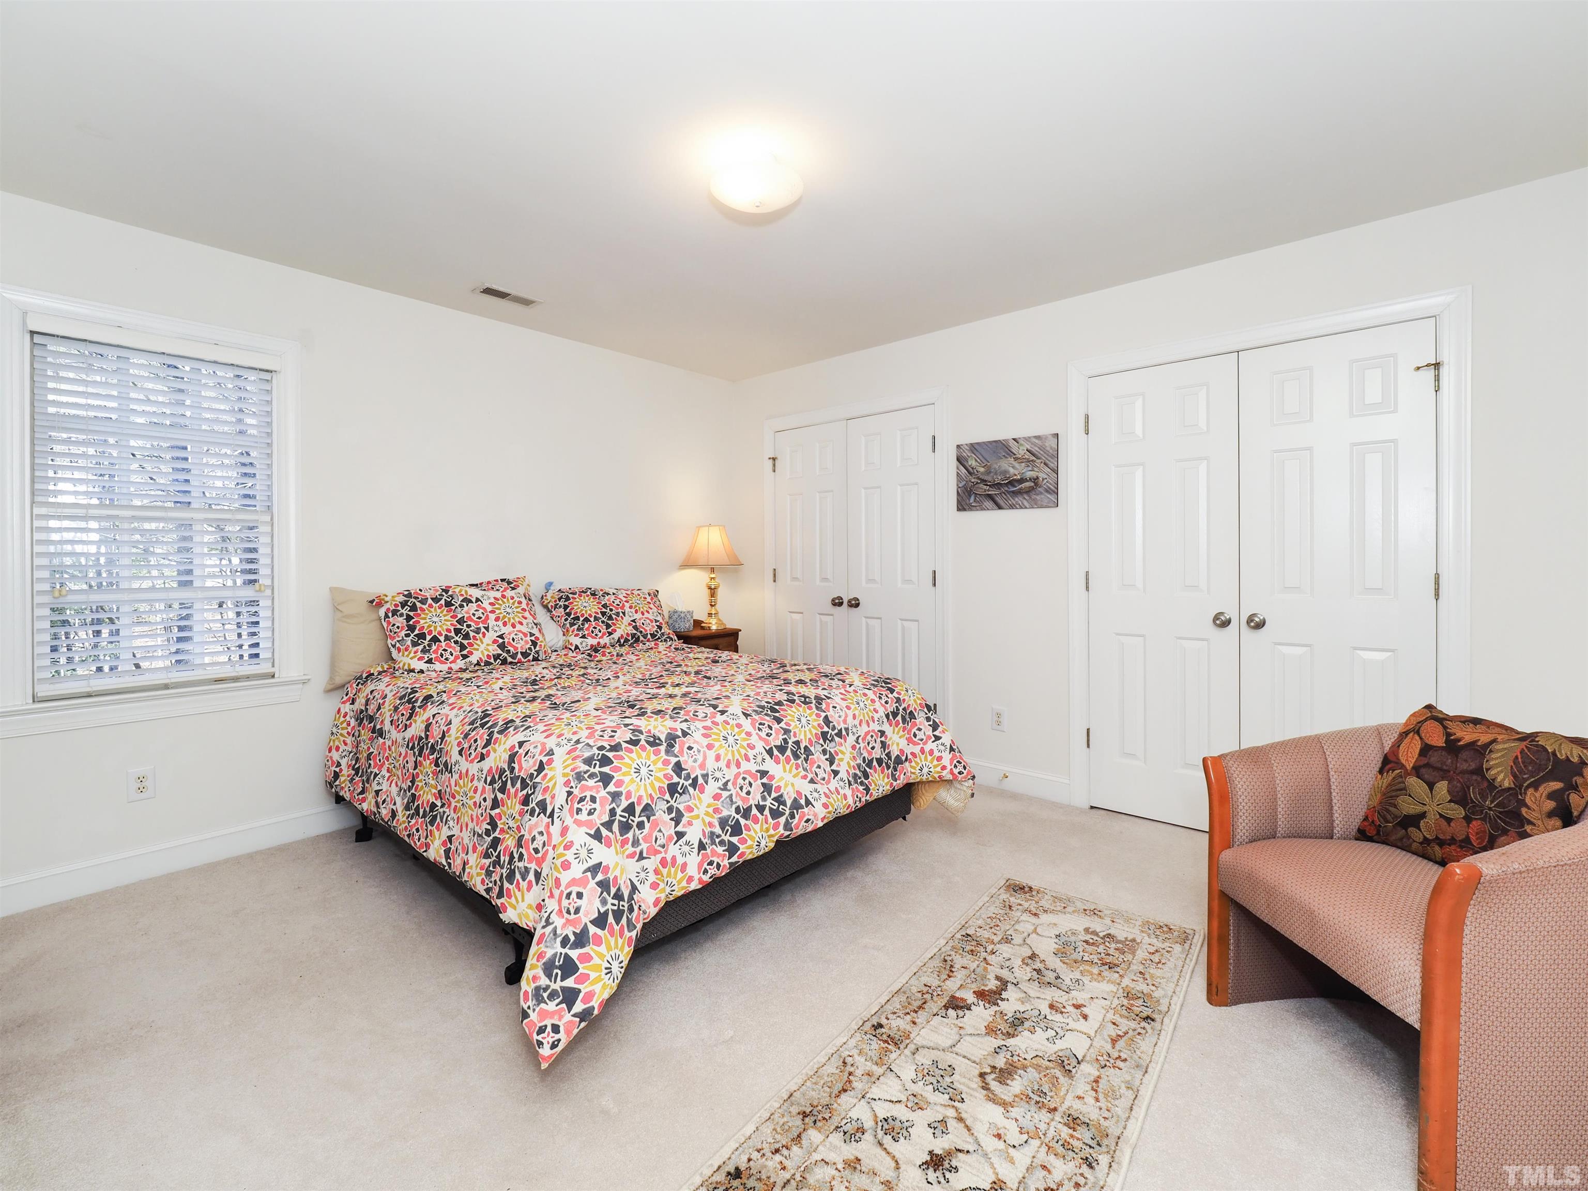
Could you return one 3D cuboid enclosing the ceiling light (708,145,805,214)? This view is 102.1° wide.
[{"bbox_3d":[-0.119,-1.329,2.086,0.316,0.133,0.316,0,1,0],"label":"ceiling light"}]

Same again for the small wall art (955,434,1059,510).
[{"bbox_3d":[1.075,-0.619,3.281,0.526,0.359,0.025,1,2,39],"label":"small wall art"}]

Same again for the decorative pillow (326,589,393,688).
[{"bbox_3d":[-1.833,0.177,2.944,0.159,0.459,0.570,-15,-9,42],"label":"decorative pillow"}]

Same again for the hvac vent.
[{"bbox_3d":[-1.381,-1.445,3.103,0.140,0.020,0.290,1,2,45],"label":"hvac vent"}]

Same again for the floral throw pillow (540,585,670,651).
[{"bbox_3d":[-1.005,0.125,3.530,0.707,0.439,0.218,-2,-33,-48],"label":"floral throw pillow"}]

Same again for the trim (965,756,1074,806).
[{"bbox_3d":[1.114,0.961,3.365,0.644,0.120,0.022,1,2,39],"label":"trim"}]

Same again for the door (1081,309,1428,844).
[{"bbox_3d":[1.897,0.011,2.736,1.198,2.075,0.045,1,2,39],"label":"door"}]

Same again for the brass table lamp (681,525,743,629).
[{"bbox_3d":[-0.524,-0.117,4.050,0.405,0.665,0.405,0,1,0],"label":"brass table lamp"}]

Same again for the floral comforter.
[{"bbox_3d":[-0.654,0.656,2.737,2.001,0.734,1.866,1,2,41],"label":"floral comforter"}]

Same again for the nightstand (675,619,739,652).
[{"bbox_3d":[-0.604,0.575,3.864,0.410,0.770,0.410,1,2,45],"label":"nightstand"}]

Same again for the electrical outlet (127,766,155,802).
[{"bbox_3d":[-2.428,0.704,2.391,0.010,0.116,0.073,1,2,45],"label":"electrical outlet"}]

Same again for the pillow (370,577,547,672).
[{"bbox_3d":[-1.512,0.134,2.900,0.630,0.430,0.180,-1,-28,-39],"label":"pillow"}]

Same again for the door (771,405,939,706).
[{"bbox_3d":[0.346,-0.051,4.013,1.198,2.075,0.045,1,2,39],"label":"door"}]

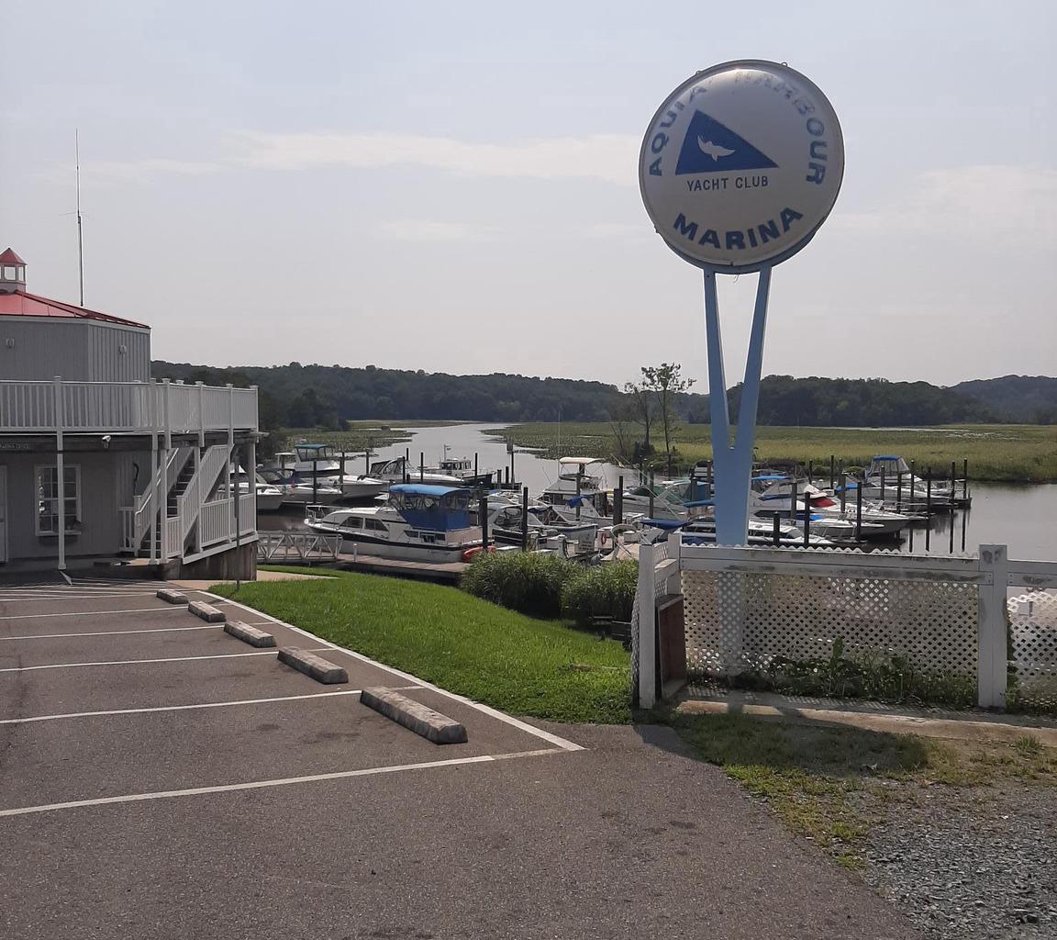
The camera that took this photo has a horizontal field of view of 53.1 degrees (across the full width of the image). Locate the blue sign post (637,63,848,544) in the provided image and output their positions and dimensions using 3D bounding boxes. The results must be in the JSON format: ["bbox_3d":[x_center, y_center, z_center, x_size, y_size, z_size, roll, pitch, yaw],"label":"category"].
[{"bbox_3d":[2.022,-0.977,10.163,1.940,5.820,0.420,1,3,18],"label":"blue sign post"}]

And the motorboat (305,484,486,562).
[{"bbox_3d":[-6.601,2.475,49.842,10.400,3.650,3.600,2,3,31],"label":"motorboat"}]

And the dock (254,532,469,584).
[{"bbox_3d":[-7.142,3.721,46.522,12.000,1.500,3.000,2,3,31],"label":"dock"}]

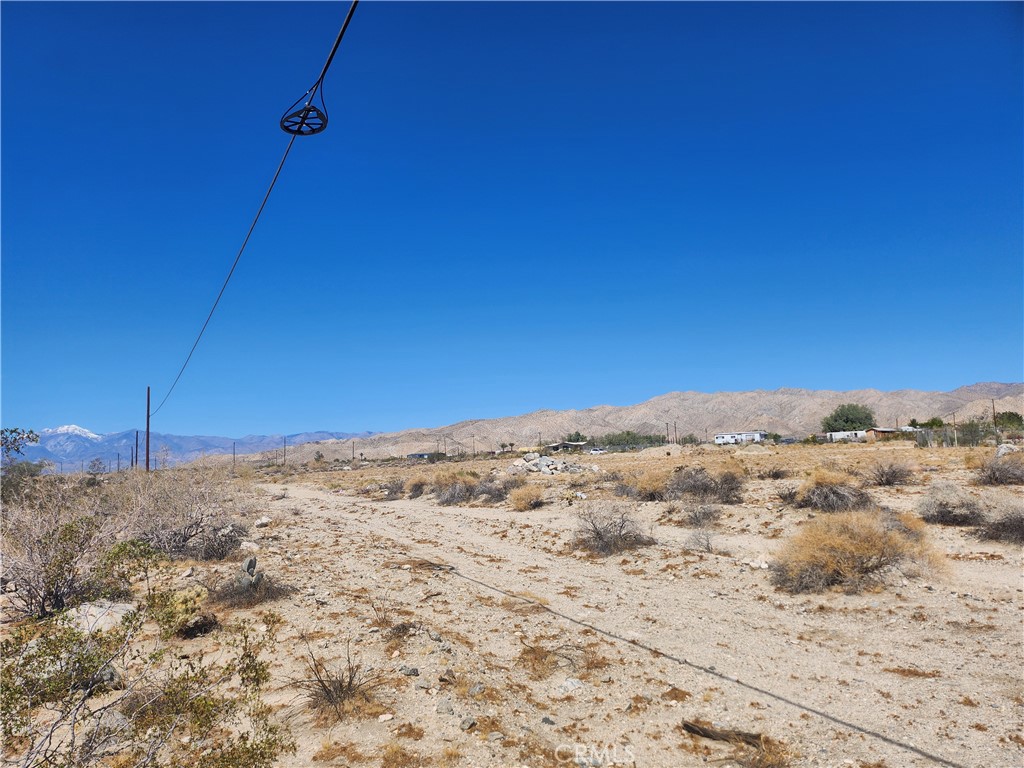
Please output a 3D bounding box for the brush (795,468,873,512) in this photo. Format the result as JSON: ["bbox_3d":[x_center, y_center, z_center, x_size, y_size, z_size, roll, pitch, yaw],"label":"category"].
[{"bbox_3d":[7.282,2.370,16.081,1.567,0.920,1.321,-4,-6,24],"label":"brush"}]

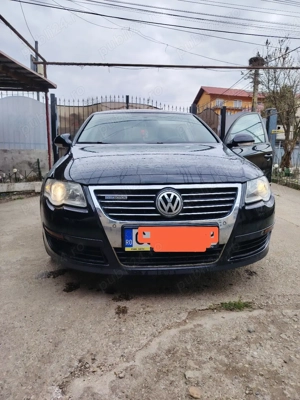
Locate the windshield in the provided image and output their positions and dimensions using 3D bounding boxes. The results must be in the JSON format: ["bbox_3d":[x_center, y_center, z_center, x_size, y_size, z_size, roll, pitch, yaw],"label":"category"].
[{"bbox_3d":[-0.012,-0.773,2.939,1.440,0.420,0.890,-1,8,-5],"label":"windshield"}]

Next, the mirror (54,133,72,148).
[{"bbox_3d":[-0.919,-0.631,2.939,0.210,0.170,0.140,-1,8,-5],"label":"mirror"}]

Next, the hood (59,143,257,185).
[{"bbox_3d":[0.067,-0.303,2.056,1.480,0.290,1.120,-1,8,-5],"label":"hood"}]

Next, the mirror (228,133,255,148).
[{"bbox_3d":[0.990,-0.639,2.994,0.140,0.170,0.220,-8,11,-42],"label":"mirror"}]

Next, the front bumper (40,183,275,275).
[{"bbox_3d":[0.098,0.133,1.738,1.740,0.520,0.520,-1,8,-5],"label":"front bumper"}]

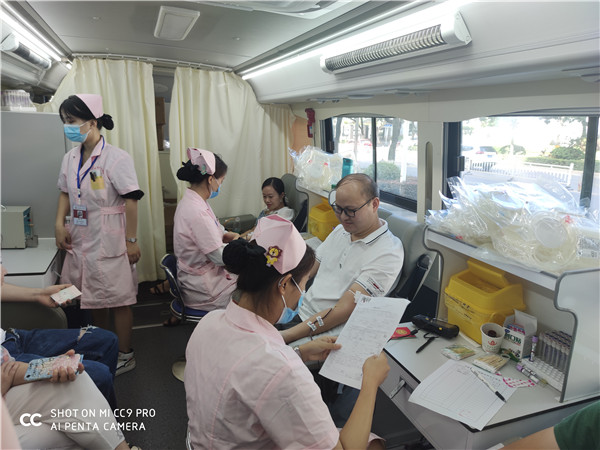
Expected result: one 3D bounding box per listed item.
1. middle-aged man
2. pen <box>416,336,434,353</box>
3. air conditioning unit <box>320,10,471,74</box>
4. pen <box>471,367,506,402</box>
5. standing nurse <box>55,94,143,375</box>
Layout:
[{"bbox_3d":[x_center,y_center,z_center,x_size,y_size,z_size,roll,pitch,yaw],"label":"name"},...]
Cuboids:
[{"bbox_3d":[0.054,0.493,1.650,0.530,1.280,0.820,13,16,36],"label":"middle-aged man"},{"bbox_3d":[0.442,0.420,1.457,0.011,0.011,0.149,14,17,38],"label":"pen"},{"bbox_3d":[0.302,-0.670,1.621,0.055,0.097,0.913,-42,25,-7],"label":"air conditioning unit"},{"bbox_3d":[0.561,0.476,1.244,0.011,0.011,0.172,1,13,-11],"label":"pen"},{"bbox_3d":[-1.113,0.107,2.316,0.490,1.600,0.330,11,15,31],"label":"standing nurse"}]

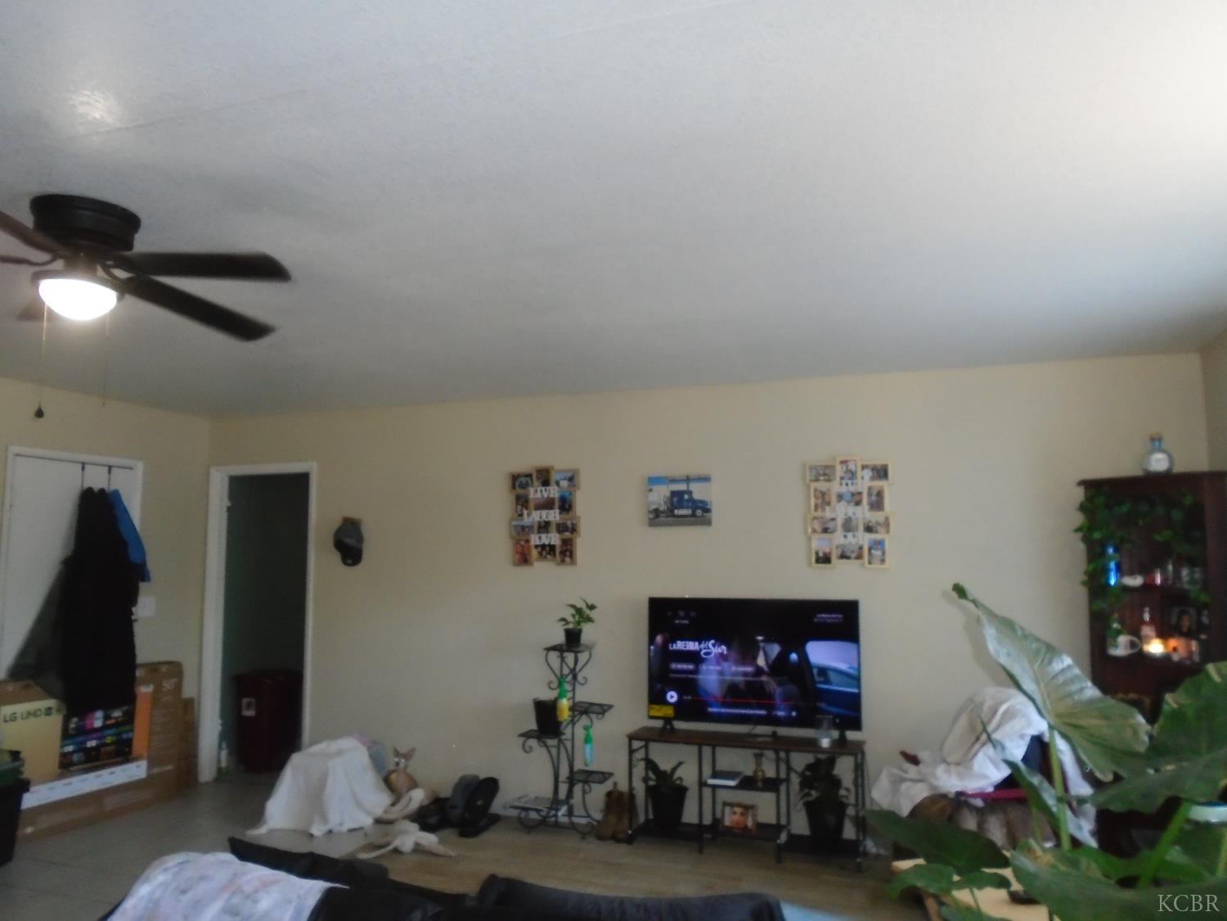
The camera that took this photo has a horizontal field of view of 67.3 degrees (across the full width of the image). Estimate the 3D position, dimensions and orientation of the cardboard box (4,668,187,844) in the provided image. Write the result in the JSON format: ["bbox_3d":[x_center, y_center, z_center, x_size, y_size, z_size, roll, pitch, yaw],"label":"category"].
[{"bbox_3d":[-3.043,1.655,5.356,0.150,0.830,1.190,-3,-7,25],"label":"cardboard box"}]

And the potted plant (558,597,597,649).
[{"bbox_3d":[-0.193,0.911,5.200,0.235,0.280,0.220,0,-6,0],"label":"potted plant"}]

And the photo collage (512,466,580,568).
[{"bbox_3d":[-0.408,0.333,5.495,0.450,0.590,0.030,-2,-6,19],"label":"photo collage"}]

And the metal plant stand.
[{"bbox_3d":[-0.293,1.541,5.160,0.600,1.010,0.250,-2,-6,19],"label":"metal plant stand"}]

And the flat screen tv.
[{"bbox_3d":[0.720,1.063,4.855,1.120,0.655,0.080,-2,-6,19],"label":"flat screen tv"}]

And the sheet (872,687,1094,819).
[{"bbox_3d":[1.698,1.371,4.311,0.930,0.600,0.480,-2,-6,19],"label":"sheet"}]

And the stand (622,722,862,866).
[{"bbox_3d":[0.693,1.732,4.801,1.200,0.550,0.330,-2,-6,21],"label":"stand"}]

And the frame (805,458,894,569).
[{"bbox_3d":[1.250,0.282,4.919,0.450,0.590,0.030,-2,-6,19],"label":"frame"}]

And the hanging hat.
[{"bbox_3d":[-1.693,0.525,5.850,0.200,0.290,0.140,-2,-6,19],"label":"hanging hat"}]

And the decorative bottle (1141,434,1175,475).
[{"bbox_3d":[2.524,-0.031,4.272,0.130,0.190,0.140,3,-7,-26],"label":"decorative bottle"}]

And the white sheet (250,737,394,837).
[{"bbox_3d":[-1.666,1.845,5.290,0.620,0.440,0.520,-2,-6,19],"label":"white sheet"}]

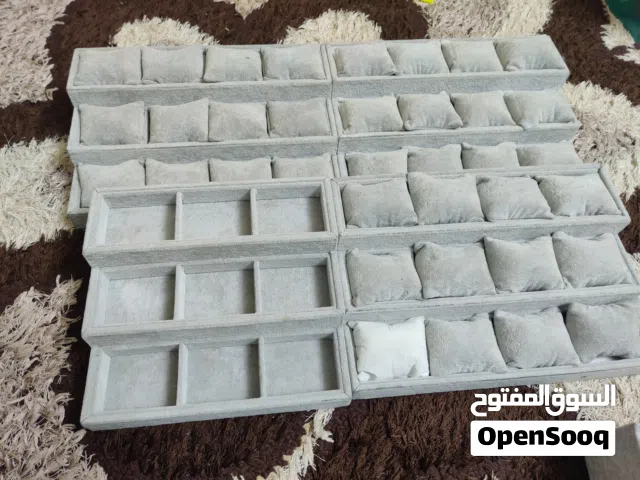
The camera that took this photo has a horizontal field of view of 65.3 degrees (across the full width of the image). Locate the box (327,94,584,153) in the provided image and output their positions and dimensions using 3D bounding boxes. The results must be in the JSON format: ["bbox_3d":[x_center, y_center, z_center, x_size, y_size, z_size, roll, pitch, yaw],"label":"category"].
[{"bbox_3d":[0.211,-0.192,0.789,0.380,0.038,0.087,-4,57,-6],"label":"box"}]

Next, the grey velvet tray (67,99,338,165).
[{"bbox_3d":[-0.167,-0.166,0.749,0.380,0.038,0.087,-4,57,-8],"label":"grey velvet tray"}]

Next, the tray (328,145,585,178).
[{"bbox_3d":[0.220,-0.102,0.770,0.380,0.038,0.087,-4,57,-6],"label":"tray"}]

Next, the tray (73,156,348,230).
[{"bbox_3d":[-0.158,-0.076,0.730,0.380,0.038,0.087,-4,57,-8],"label":"tray"}]

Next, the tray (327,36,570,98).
[{"bbox_3d":[0.203,-0.282,0.808,0.380,0.038,0.087,-4,57,-6],"label":"tray"}]

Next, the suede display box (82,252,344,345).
[{"bbox_3d":[-0.121,0.067,0.596,0.289,0.033,0.087,-4,58,-6],"label":"suede display box"}]

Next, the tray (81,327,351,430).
[{"bbox_3d":[-0.113,0.158,0.577,0.289,0.033,0.087,-4,58,-6],"label":"tray"}]

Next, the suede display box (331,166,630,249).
[{"bbox_3d":[0.206,-0.044,0.653,0.380,0.038,0.087,-3,57,-7],"label":"suede display box"}]

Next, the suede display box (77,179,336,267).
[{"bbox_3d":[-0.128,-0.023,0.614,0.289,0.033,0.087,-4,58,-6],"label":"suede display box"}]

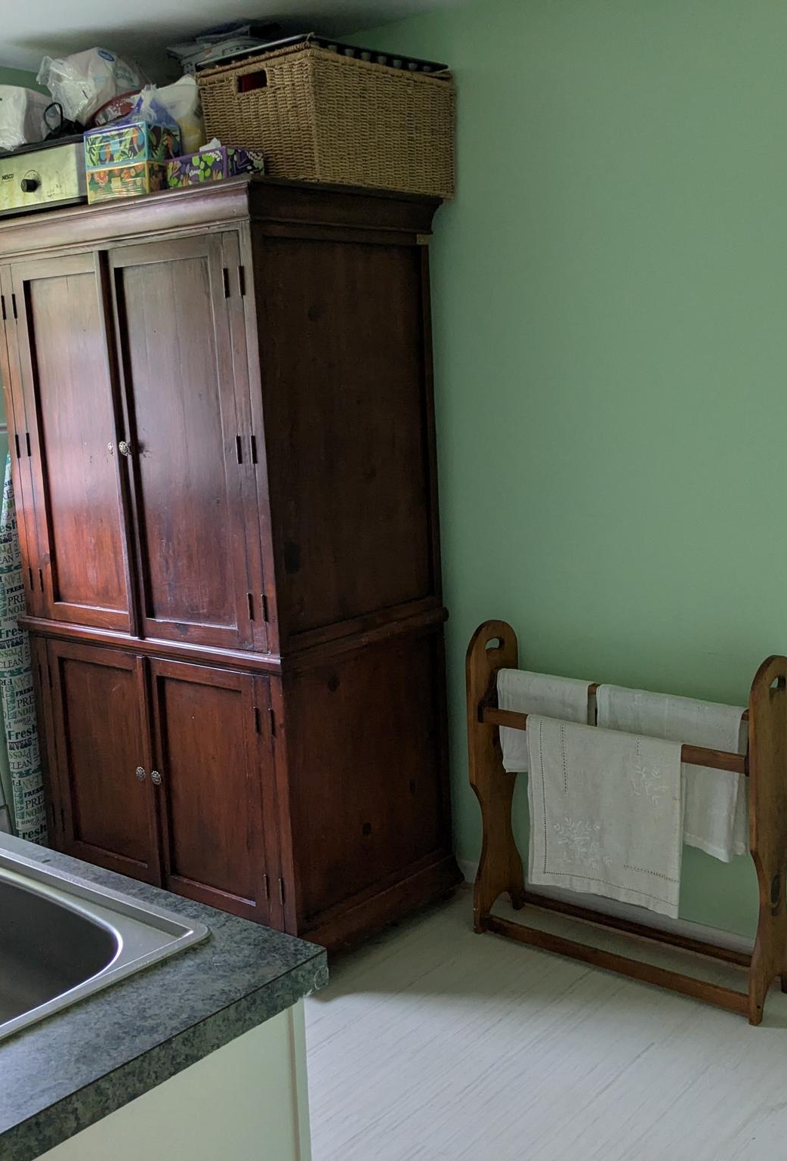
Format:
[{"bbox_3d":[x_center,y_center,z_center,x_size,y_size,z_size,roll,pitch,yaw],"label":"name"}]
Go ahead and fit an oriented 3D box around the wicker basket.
[{"bbox_3d":[-0.157,-1.132,3.101,0.376,0.300,0.546,5,13,38],"label":"wicker basket"}]

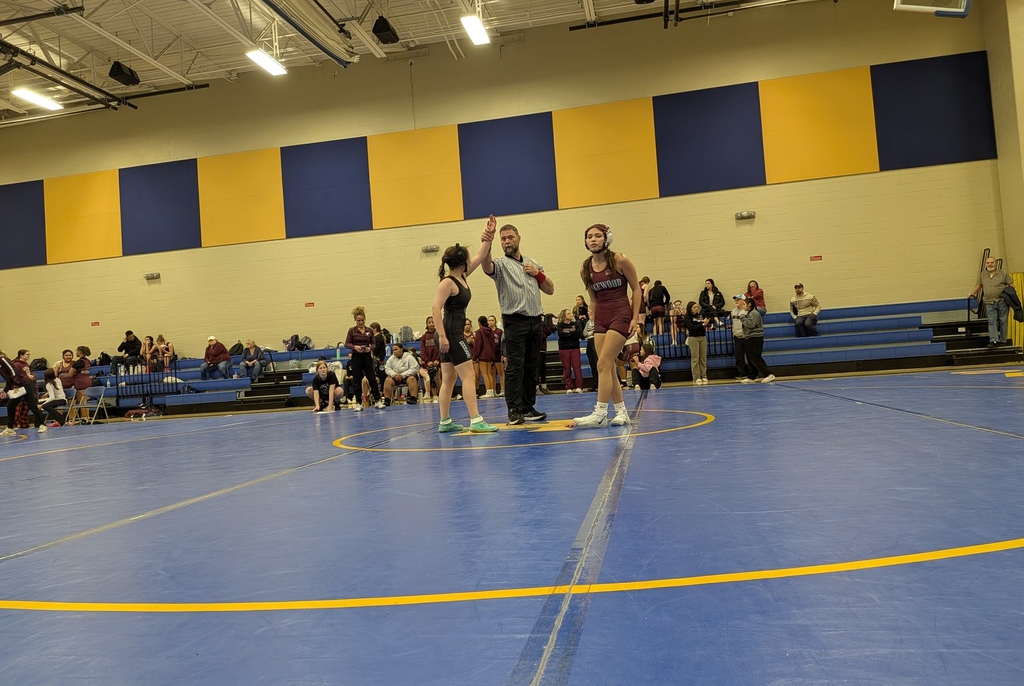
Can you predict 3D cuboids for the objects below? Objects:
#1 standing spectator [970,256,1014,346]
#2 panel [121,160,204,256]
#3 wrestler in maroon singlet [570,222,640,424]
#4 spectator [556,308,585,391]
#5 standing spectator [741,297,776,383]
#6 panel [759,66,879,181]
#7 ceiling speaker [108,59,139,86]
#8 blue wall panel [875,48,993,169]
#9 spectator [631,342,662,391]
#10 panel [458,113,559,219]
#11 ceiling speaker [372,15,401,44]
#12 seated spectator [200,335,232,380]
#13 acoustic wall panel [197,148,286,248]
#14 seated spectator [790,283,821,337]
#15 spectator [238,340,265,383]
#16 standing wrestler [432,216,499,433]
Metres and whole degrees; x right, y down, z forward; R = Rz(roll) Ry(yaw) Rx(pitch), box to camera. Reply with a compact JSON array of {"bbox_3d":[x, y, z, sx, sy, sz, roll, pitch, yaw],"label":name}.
[{"bbox_3d":[9.300,-0.788,13.700,0.750,1.760,0.450,-5,-3,27],"label":"standing spectator"},{"bbox_3d":[-9.669,-3.713,19.560,2.420,2.440,0.050,-4,-2,11],"label":"panel"},{"bbox_3d":[0.715,-0.148,5.400,0.480,1.530,0.420,-5,-3,25],"label":"wrestler in maroon singlet"},{"bbox_3d":[1.123,0.160,13.750,0.480,1.601,0.320,-4,-2,2],"label":"spectator"},{"bbox_3d":[4.487,-0.046,12.950,0.550,1.517,0.450,-4,-2,9],"label":"standing spectator"},{"bbox_3d":[7.072,-4.988,16.422,2.420,2.440,0.050,-4,-2,11],"label":"panel"},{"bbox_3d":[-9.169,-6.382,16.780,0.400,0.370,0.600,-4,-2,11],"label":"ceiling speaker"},{"bbox_3d":[9.461,-5.165,15.953,2.430,2.430,0.050,-4,-2,11],"label":"blue wall panel"},{"bbox_3d":[2.391,0.399,12.630,0.520,0.830,0.620,-6,-3,37],"label":"spectator"},{"bbox_3d":[-0.103,-4.441,17.767,2.420,2.440,0.050,-4,-2,11],"label":"panel"},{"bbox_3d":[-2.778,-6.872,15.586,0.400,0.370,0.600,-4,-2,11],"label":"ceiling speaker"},{"bbox_3d":[-7.412,0.377,17.824,0.650,1.069,0.750,-4,-2,12],"label":"seated spectator"},{"bbox_3d":[-7.276,-3.891,19.155,2.440,2.440,0.050,-4,-2,11],"label":"acoustic wall panel"},{"bbox_3d":[6.306,-0.698,15.254,0.600,1.127,0.750,-5,-2,14],"label":"seated spectator"},{"bbox_3d":[-6.483,0.427,17.705,0.520,1.013,0.640,-4,-2,11],"label":"spectator"},{"bbox_3d":[-0.364,-0.169,5.947,0.540,1.792,0.430,-5,-2,19],"label":"standing wrestler"}]

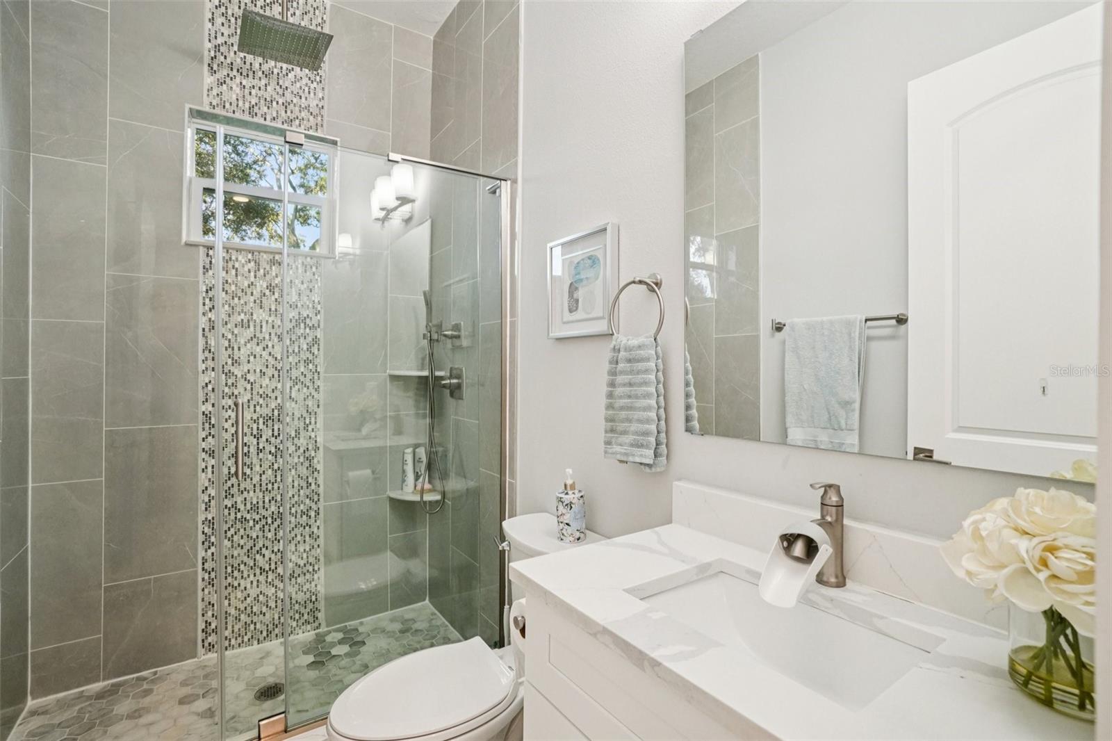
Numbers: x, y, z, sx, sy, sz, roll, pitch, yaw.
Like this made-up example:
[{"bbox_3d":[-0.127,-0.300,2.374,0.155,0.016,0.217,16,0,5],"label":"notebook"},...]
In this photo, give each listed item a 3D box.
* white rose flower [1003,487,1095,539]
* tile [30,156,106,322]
[{"bbox_3d":[0.596,0.176,0.548,0.095,0.075,0.100,1,0,-37],"label":"white rose flower"},{"bbox_3d":[-1.849,-0.492,1.766,0.197,0.607,0.011,0,0,-31],"label":"tile"}]

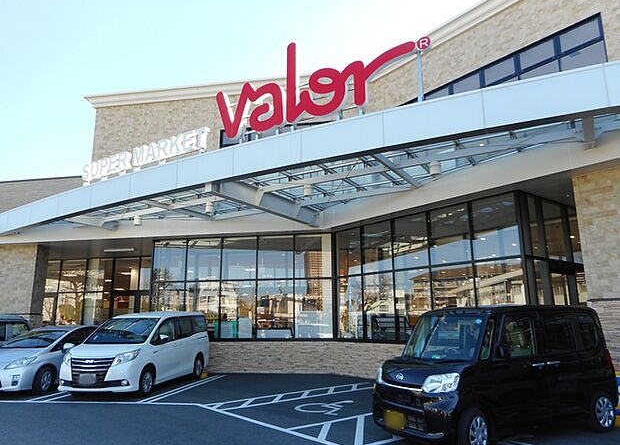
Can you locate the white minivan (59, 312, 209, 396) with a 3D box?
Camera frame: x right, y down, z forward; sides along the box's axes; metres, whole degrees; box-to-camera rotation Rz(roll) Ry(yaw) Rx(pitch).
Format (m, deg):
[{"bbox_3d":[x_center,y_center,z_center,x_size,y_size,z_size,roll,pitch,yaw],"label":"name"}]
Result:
[{"bbox_3d":[-4.155,3.210,11.490,1.740,1.825,4.690,-2,-12,9],"label":"white minivan"}]

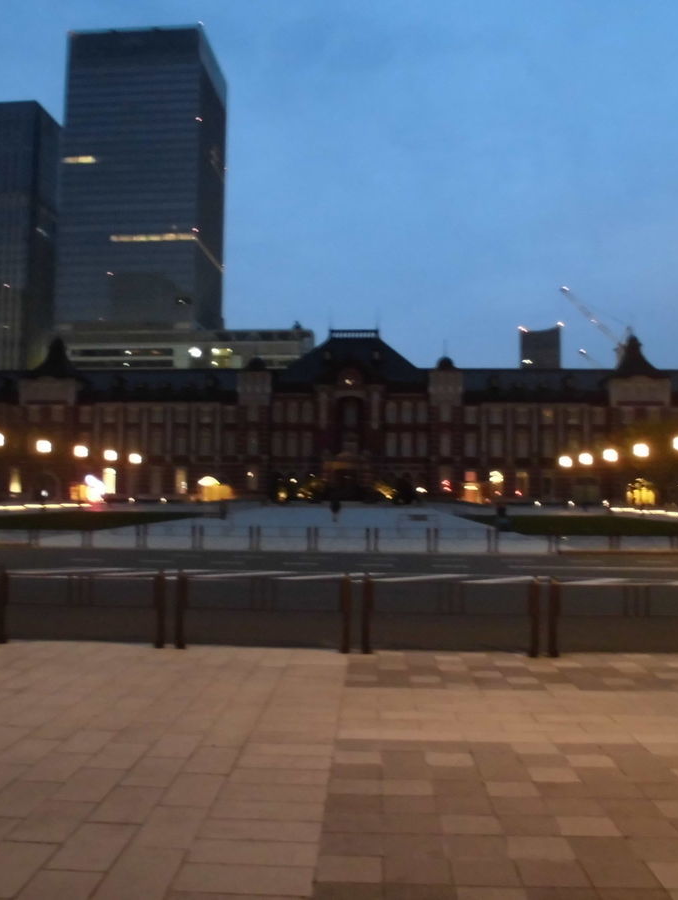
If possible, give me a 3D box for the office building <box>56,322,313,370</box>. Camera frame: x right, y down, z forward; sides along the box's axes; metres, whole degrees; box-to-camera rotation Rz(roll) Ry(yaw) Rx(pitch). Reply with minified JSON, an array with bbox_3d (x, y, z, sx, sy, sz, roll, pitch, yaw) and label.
[{"bbox_3d":[-68.874,-14.499,409.165,108.000,72.000,42.000,0,-3,4],"label":"office building"}]

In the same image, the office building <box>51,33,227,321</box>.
[{"bbox_3d":[-90.451,-81.599,420.409,62.000,207.000,51.000,0,-3,5],"label":"office building"}]

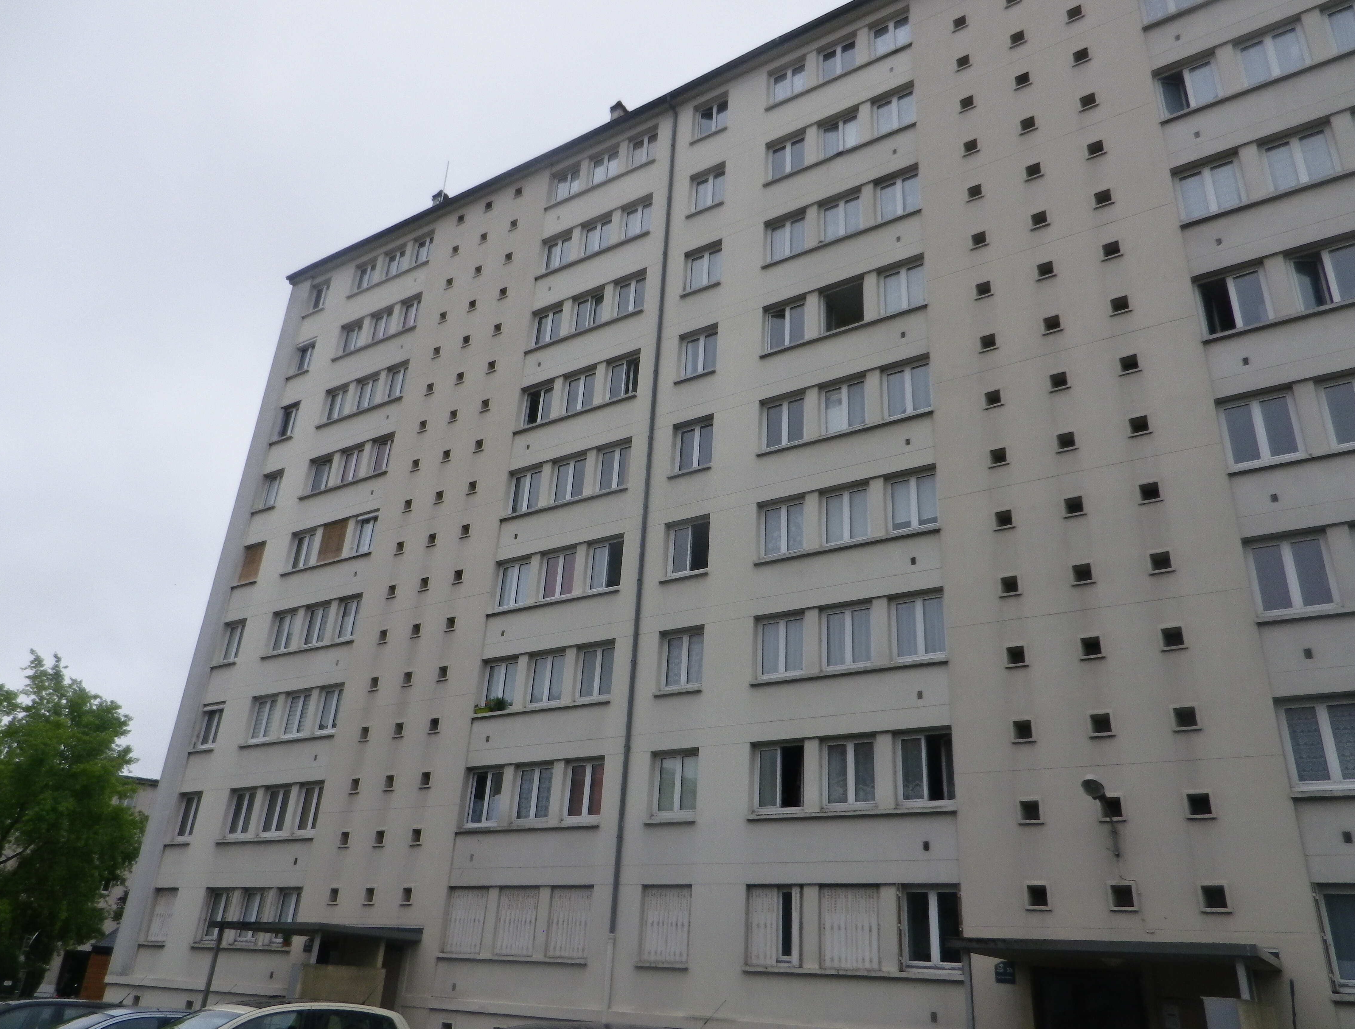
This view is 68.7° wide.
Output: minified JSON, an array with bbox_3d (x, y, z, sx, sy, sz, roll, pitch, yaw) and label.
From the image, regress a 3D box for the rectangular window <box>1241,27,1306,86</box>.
[{"bbox_3d":[11.936,-9.126,19.848,1.108,1.289,0.140,-13,-30,31],"label":"rectangular window"}]

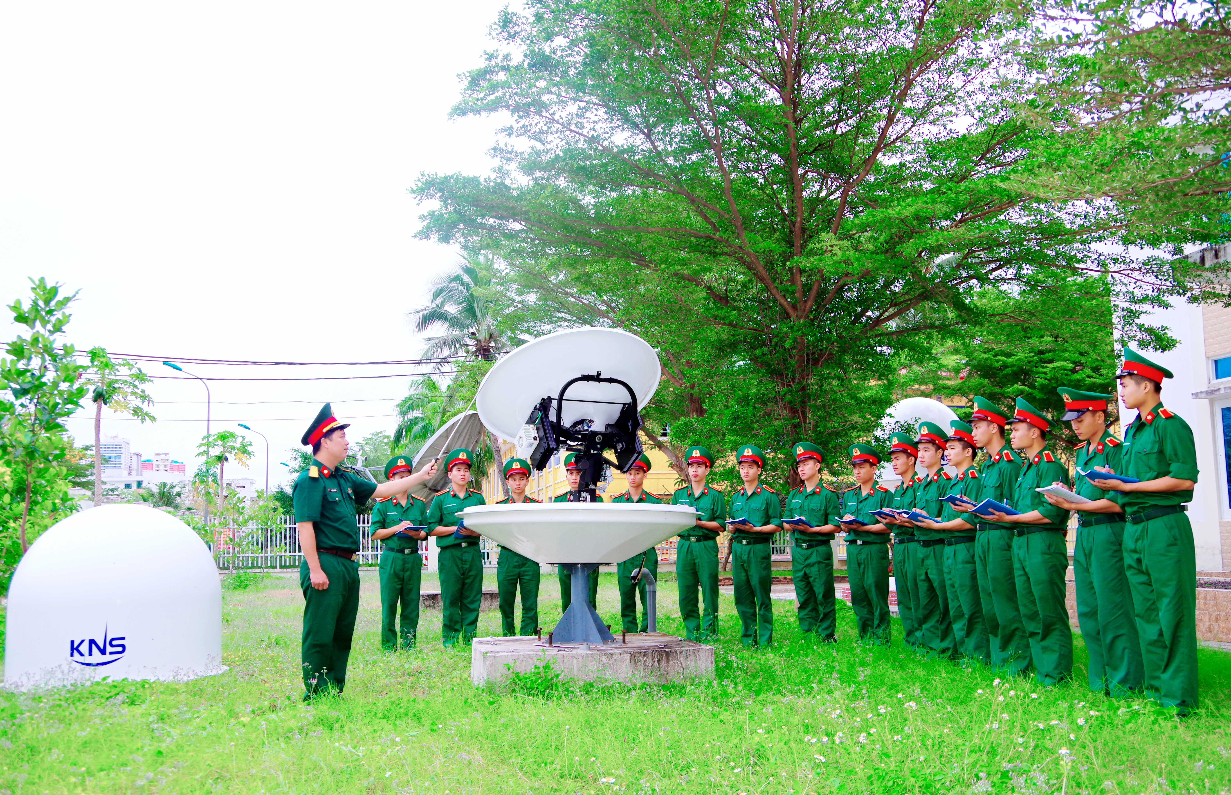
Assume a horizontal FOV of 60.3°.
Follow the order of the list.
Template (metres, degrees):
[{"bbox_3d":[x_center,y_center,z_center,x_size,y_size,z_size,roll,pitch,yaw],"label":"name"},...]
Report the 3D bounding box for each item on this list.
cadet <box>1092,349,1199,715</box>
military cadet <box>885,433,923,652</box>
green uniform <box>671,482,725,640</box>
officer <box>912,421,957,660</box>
[{"bbox_3d":[2.646,0.649,5.249,0.500,1.800,0.520,-1,-8,-3],"label":"cadet"},{"bbox_3d":[2.348,1.156,8.500,0.420,1.760,0.500,3,-9,-24],"label":"military cadet"},{"bbox_3d":[0.741,1.484,9.550,0.520,1.420,0.340,-3,-8,17],"label":"green uniform"},{"bbox_3d":[2.353,1.052,7.800,0.420,1.770,0.500,2,-8,-20],"label":"officer"}]

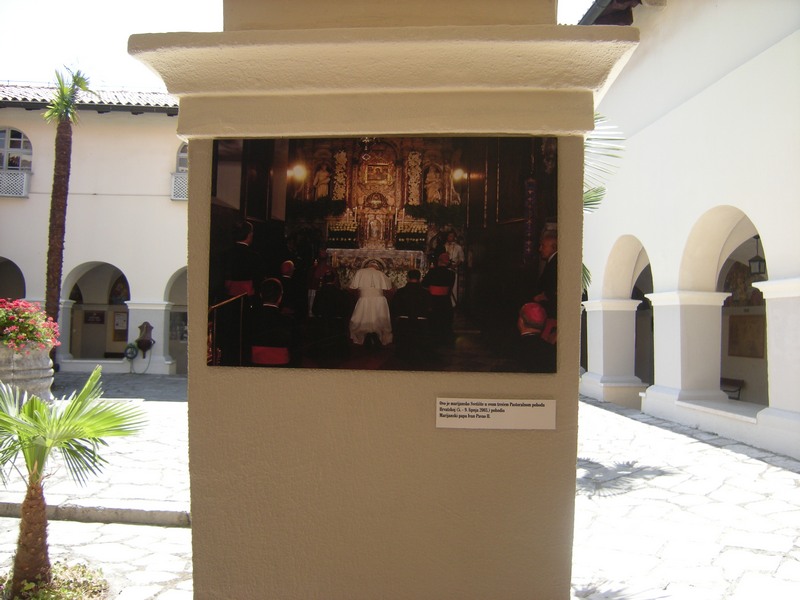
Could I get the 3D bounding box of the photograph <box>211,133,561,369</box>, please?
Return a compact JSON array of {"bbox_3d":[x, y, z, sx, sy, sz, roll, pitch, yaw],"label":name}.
[{"bbox_3d":[-0.048,-0.117,1.645,0.880,0.587,0.020,1,-2,4],"label":"photograph"}]

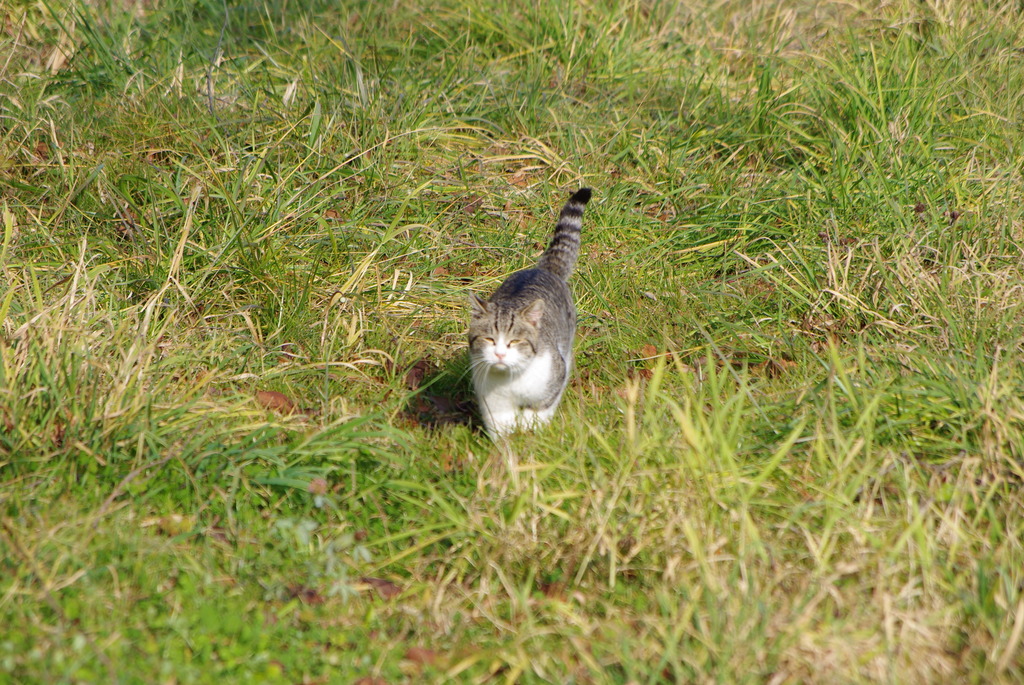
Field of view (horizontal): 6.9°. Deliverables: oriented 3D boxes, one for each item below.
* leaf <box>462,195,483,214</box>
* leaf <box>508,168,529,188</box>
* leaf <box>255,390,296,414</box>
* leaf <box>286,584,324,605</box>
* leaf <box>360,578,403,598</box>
[{"bbox_3d":[-0.073,-0.254,15.697,0.040,0.028,0.032,0,8,0],"label":"leaf"},{"bbox_3d":[0.014,-0.309,16.074,0.045,0.028,0.036,0,8,0],"label":"leaf"},{"bbox_3d":[-0.369,0.093,13.318,0.066,0.026,0.052,0,8,0],"label":"leaf"},{"bbox_3d":[-0.281,0.343,11.611,0.052,0.018,0.041,0,8,0],"label":"leaf"},{"bbox_3d":[-0.178,0.335,11.665,0.057,0.020,0.046,0,8,0],"label":"leaf"}]

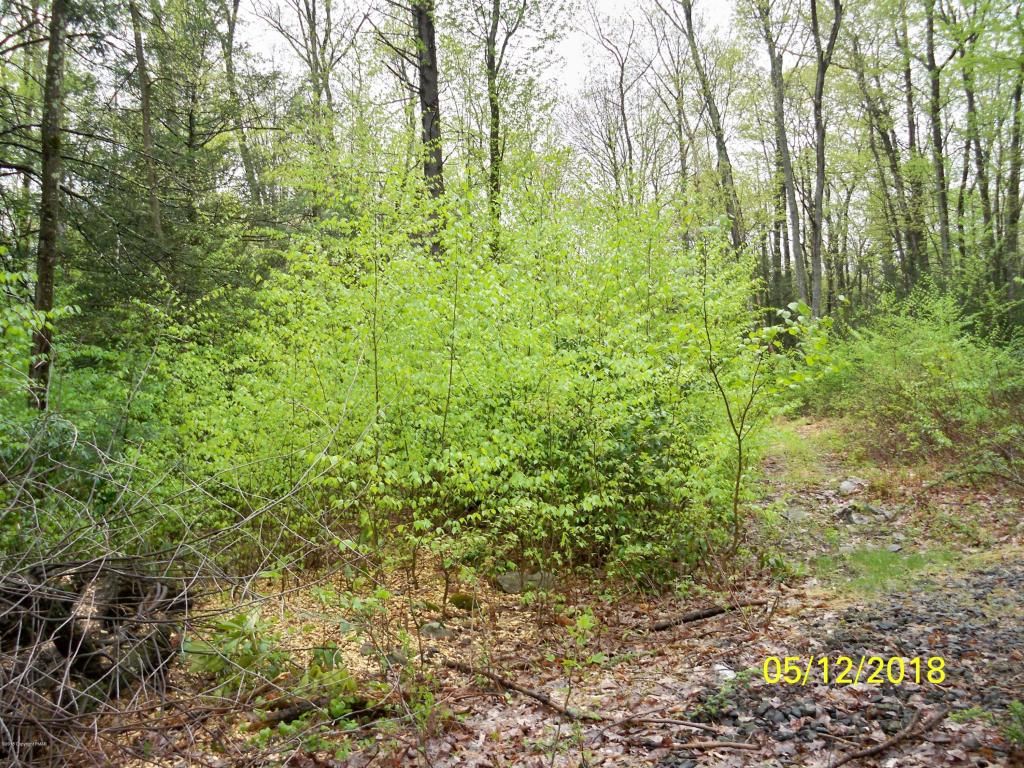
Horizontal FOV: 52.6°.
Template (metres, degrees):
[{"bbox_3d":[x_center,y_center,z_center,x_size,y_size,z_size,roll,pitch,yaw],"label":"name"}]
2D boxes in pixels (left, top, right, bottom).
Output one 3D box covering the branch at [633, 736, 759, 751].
[{"bbox_3d":[0.762,1.500,4.314,0.509,0.035,0.055,-1,0,9],"label":"branch"}]

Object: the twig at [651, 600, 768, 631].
[{"bbox_3d":[1.298,1.497,6.718,1.047,0.055,0.080,-1,-1,-35],"label":"twig"}]

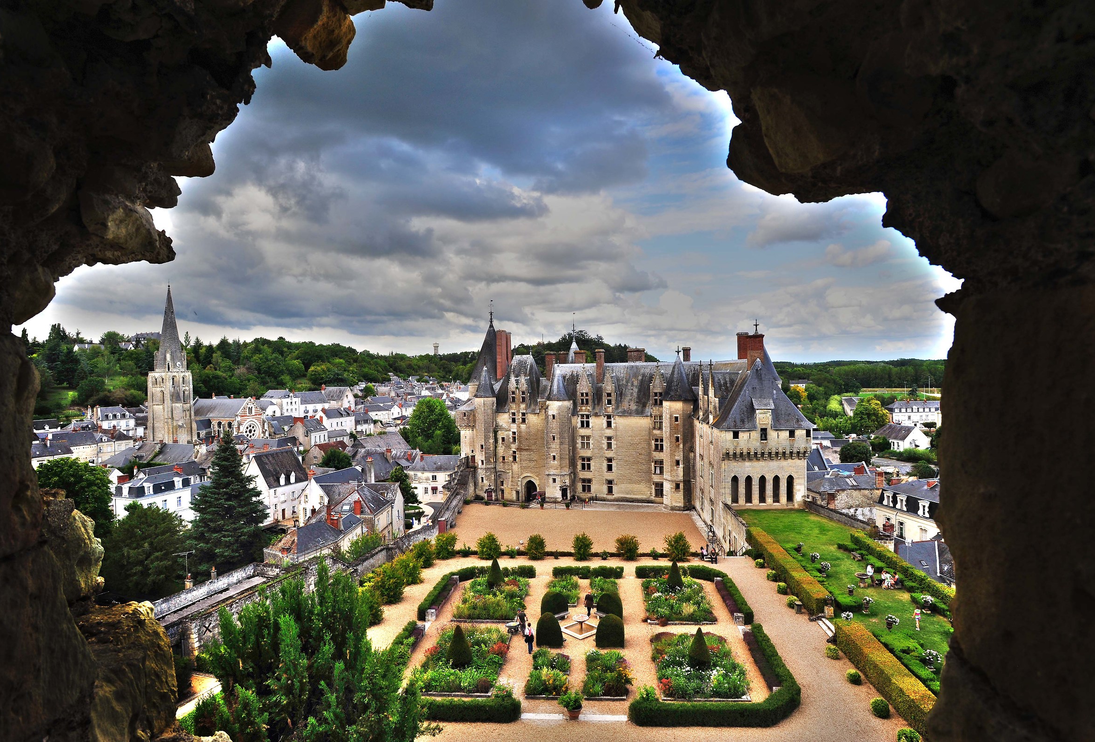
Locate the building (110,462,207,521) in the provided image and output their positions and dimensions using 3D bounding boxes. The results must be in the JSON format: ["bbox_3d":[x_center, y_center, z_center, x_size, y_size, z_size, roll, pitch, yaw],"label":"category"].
[{"bbox_3d":[-74.416,23.352,117.630,9.000,11.200,13.000,0,1,45],"label":"building"}]

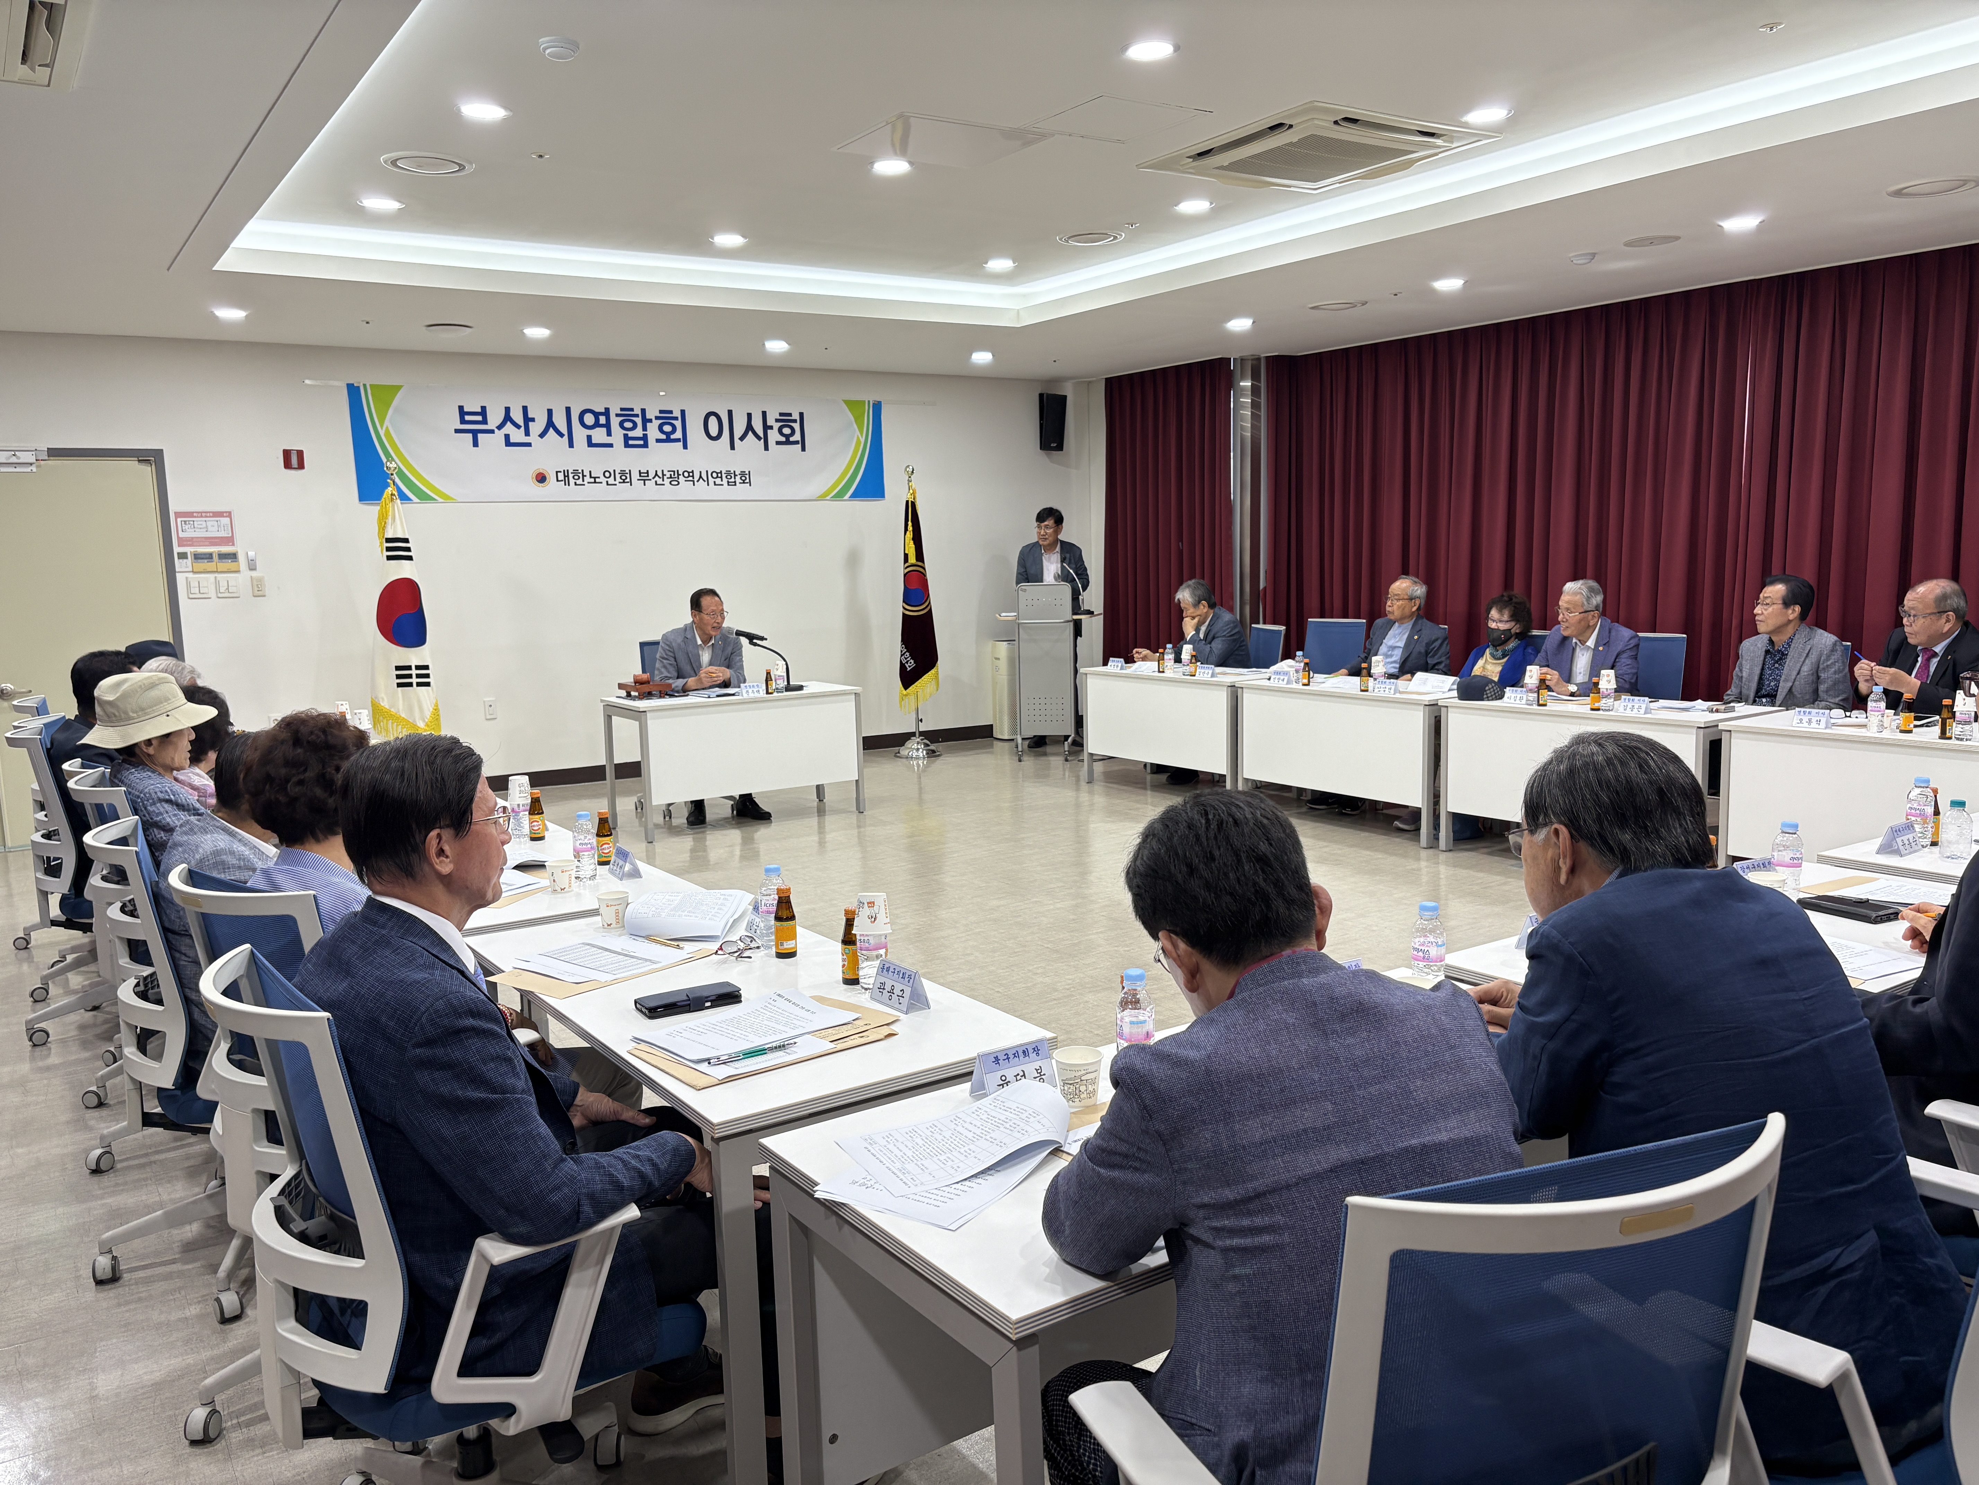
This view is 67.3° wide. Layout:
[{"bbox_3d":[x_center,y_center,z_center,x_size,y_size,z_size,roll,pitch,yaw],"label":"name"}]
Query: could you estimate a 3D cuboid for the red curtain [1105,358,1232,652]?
[{"bbox_3d":[1.405,-1.468,11.631,0.150,2.830,1.540,-6,9,-33],"label":"red curtain"}]

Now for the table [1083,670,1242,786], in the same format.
[{"bbox_3d":[1.232,-0.069,9.130,0.600,0.724,1.350,-6,9,-33],"label":"table"}]

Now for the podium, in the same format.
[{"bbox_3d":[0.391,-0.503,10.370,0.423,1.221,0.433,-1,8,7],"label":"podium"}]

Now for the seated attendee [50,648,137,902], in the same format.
[{"bbox_3d":[-2.899,0.272,5.384,0.780,1.235,0.520,-6,9,-33],"label":"seated attendee"}]

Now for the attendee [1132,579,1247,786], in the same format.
[{"bbox_3d":[1.281,-0.403,9.346,0.690,1.251,0.571,-3,8,-10],"label":"attendee"}]

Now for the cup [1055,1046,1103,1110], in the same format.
[{"bbox_3d":[0.130,0.481,2.135,0.072,0.075,0.072,-1,8,0],"label":"cup"}]

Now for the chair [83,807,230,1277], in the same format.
[{"bbox_3d":[-1.671,0.654,3.332,0.621,0.965,0.611,-6,9,-31],"label":"chair"}]

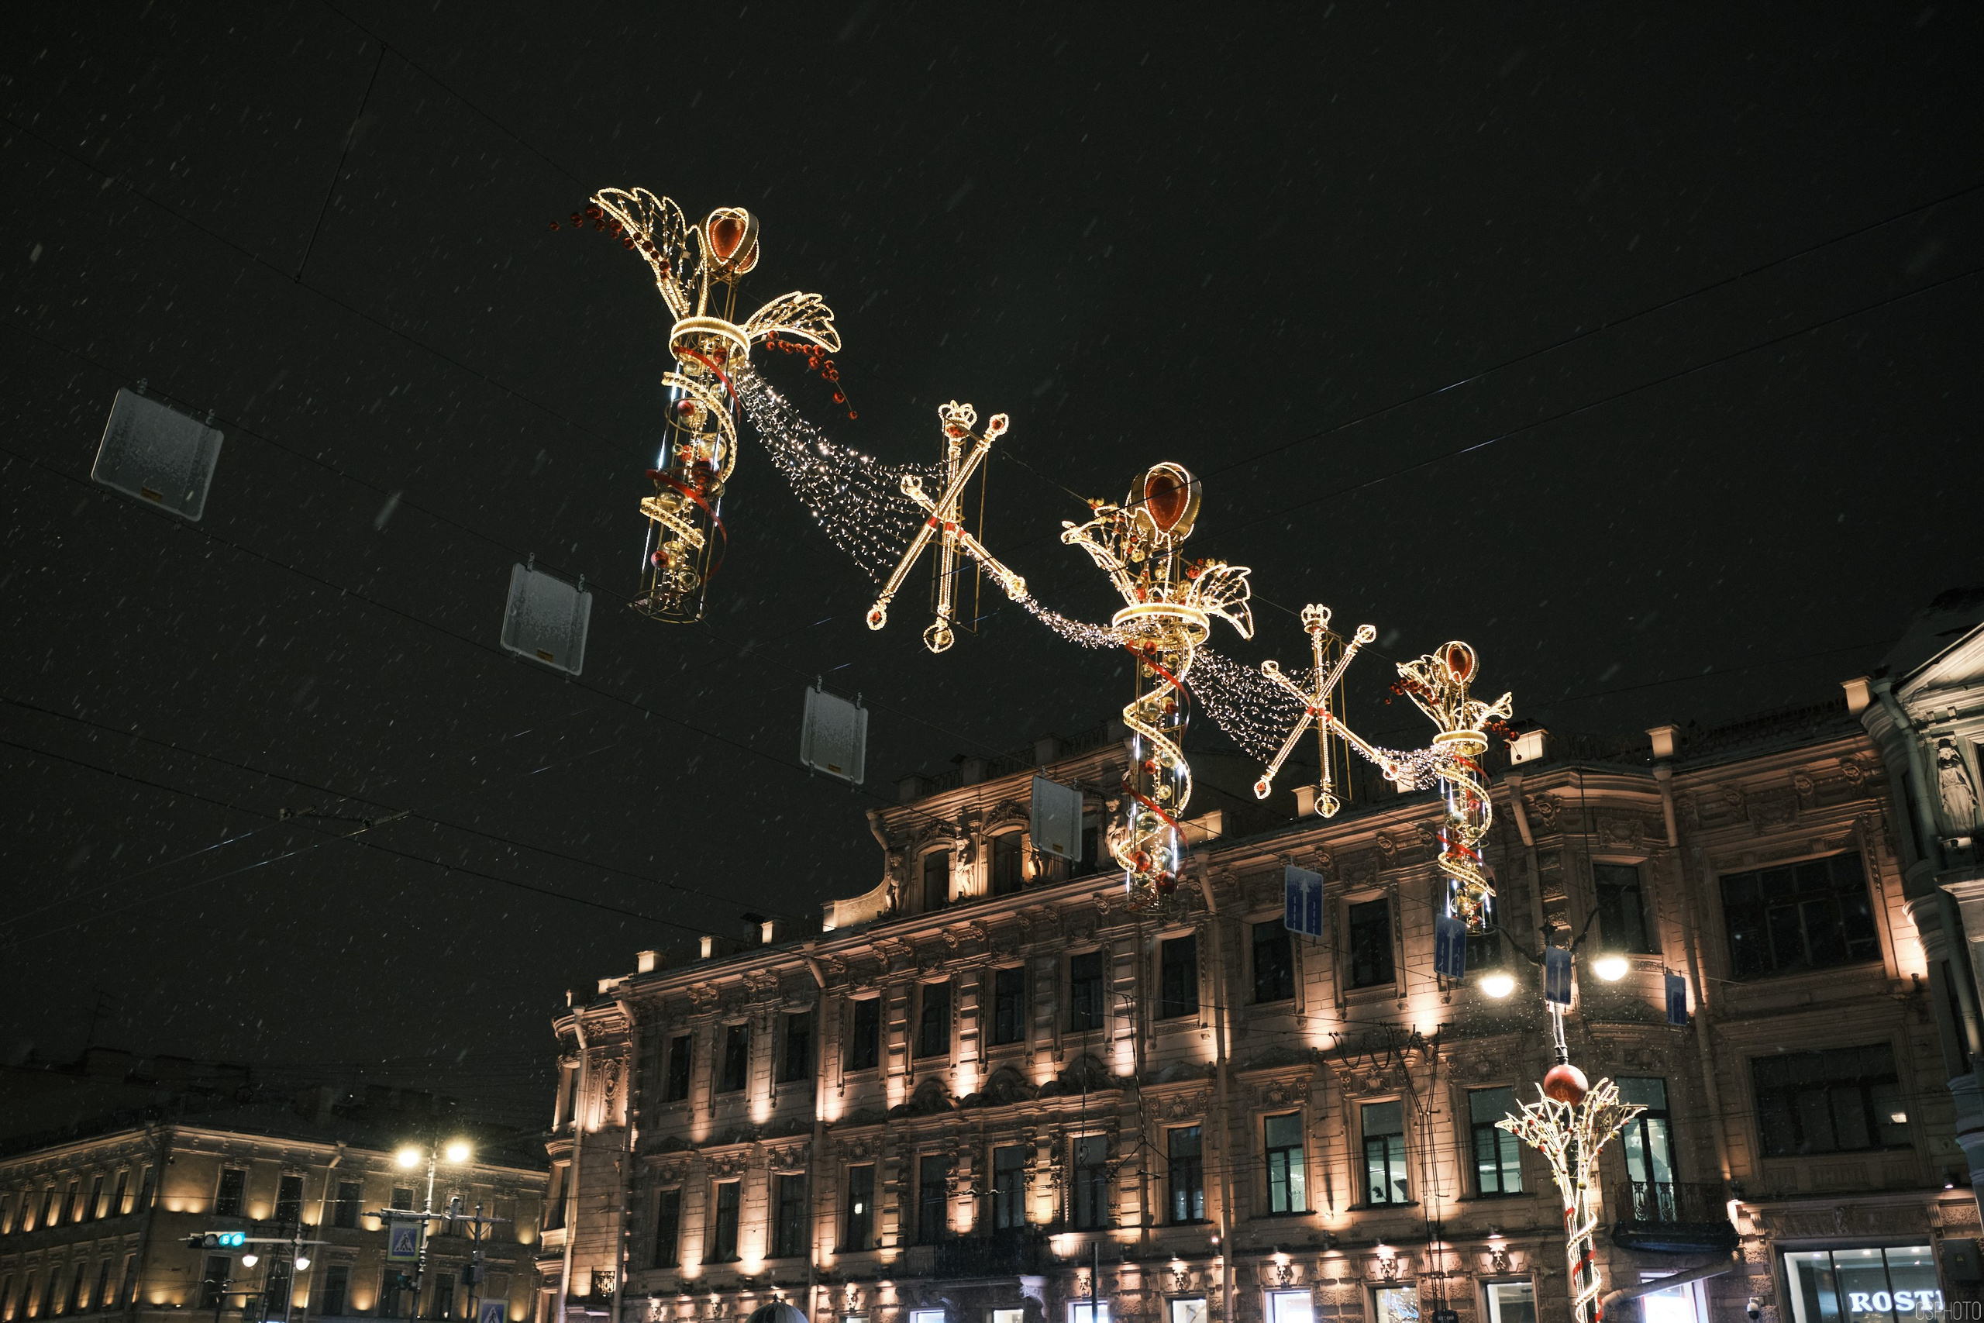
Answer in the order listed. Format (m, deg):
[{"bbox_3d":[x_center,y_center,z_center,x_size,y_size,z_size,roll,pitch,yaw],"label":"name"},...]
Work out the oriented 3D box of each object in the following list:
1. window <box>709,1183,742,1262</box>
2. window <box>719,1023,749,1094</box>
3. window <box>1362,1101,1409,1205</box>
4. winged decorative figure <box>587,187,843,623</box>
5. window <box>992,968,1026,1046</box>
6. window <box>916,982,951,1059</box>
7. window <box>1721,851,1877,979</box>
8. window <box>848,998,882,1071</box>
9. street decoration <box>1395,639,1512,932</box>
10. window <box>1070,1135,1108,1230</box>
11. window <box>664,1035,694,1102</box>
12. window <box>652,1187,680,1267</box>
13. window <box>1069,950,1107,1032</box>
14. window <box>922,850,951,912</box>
[{"bbox_3d":[-7.110,15.111,51.992,1.000,2.036,0.200,-19,-29,39],"label":"window"},{"bbox_3d":[-7.193,11.084,53.915,1.079,1.822,0.180,-18,-29,38],"label":"window"},{"bbox_3d":[8.207,10.242,40.170,1.027,2.062,0.200,-18,-29,38],"label":"window"},{"bbox_3d":[-2.404,-2.211,16.424,1.000,3.990,2.817,-19,-29,39],"label":"winged decorative figure"},{"bbox_3d":[0.437,8.553,47.757,1.077,1.824,0.180,-18,-29,38],"label":"window"},{"bbox_3d":[-1.506,9.172,49.336,1.101,1.841,0.180,-18,-29,38],"label":"window"},{"bbox_3d":[15.759,4.989,37.732,2.738,2.128,0.200,-18,-29,38],"label":"window"},{"bbox_3d":[-3.346,9.941,51.345,1.027,1.834,0.200,-18,-29,38],"label":"window"},{"bbox_3d":[6.341,1.628,25.869,1.000,4.058,3.118,-19,-29,39],"label":"street decoration"},{"bbox_3d":[2.282,12.081,44.731,1.027,2.062,0.200,-18,-29,38],"label":"window"},{"bbox_3d":[-9.066,11.797,56.045,1.027,1.834,0.200,-18,-29,38],"label":"window"},{"bbox_3d":[-8.947,15.730,53.547,1.020,2.036,0.200,-19,-29,39],"label":"window"},{"bbox_3d":[2.320,7.938,46.416,1.027,1.834,0.200,-18,-29,38],"label":"window"},{"bbox_3d":[-1.468,5.763,50.712,1.002,1.579,0.180,-18,-29,38],"label":"window"}]

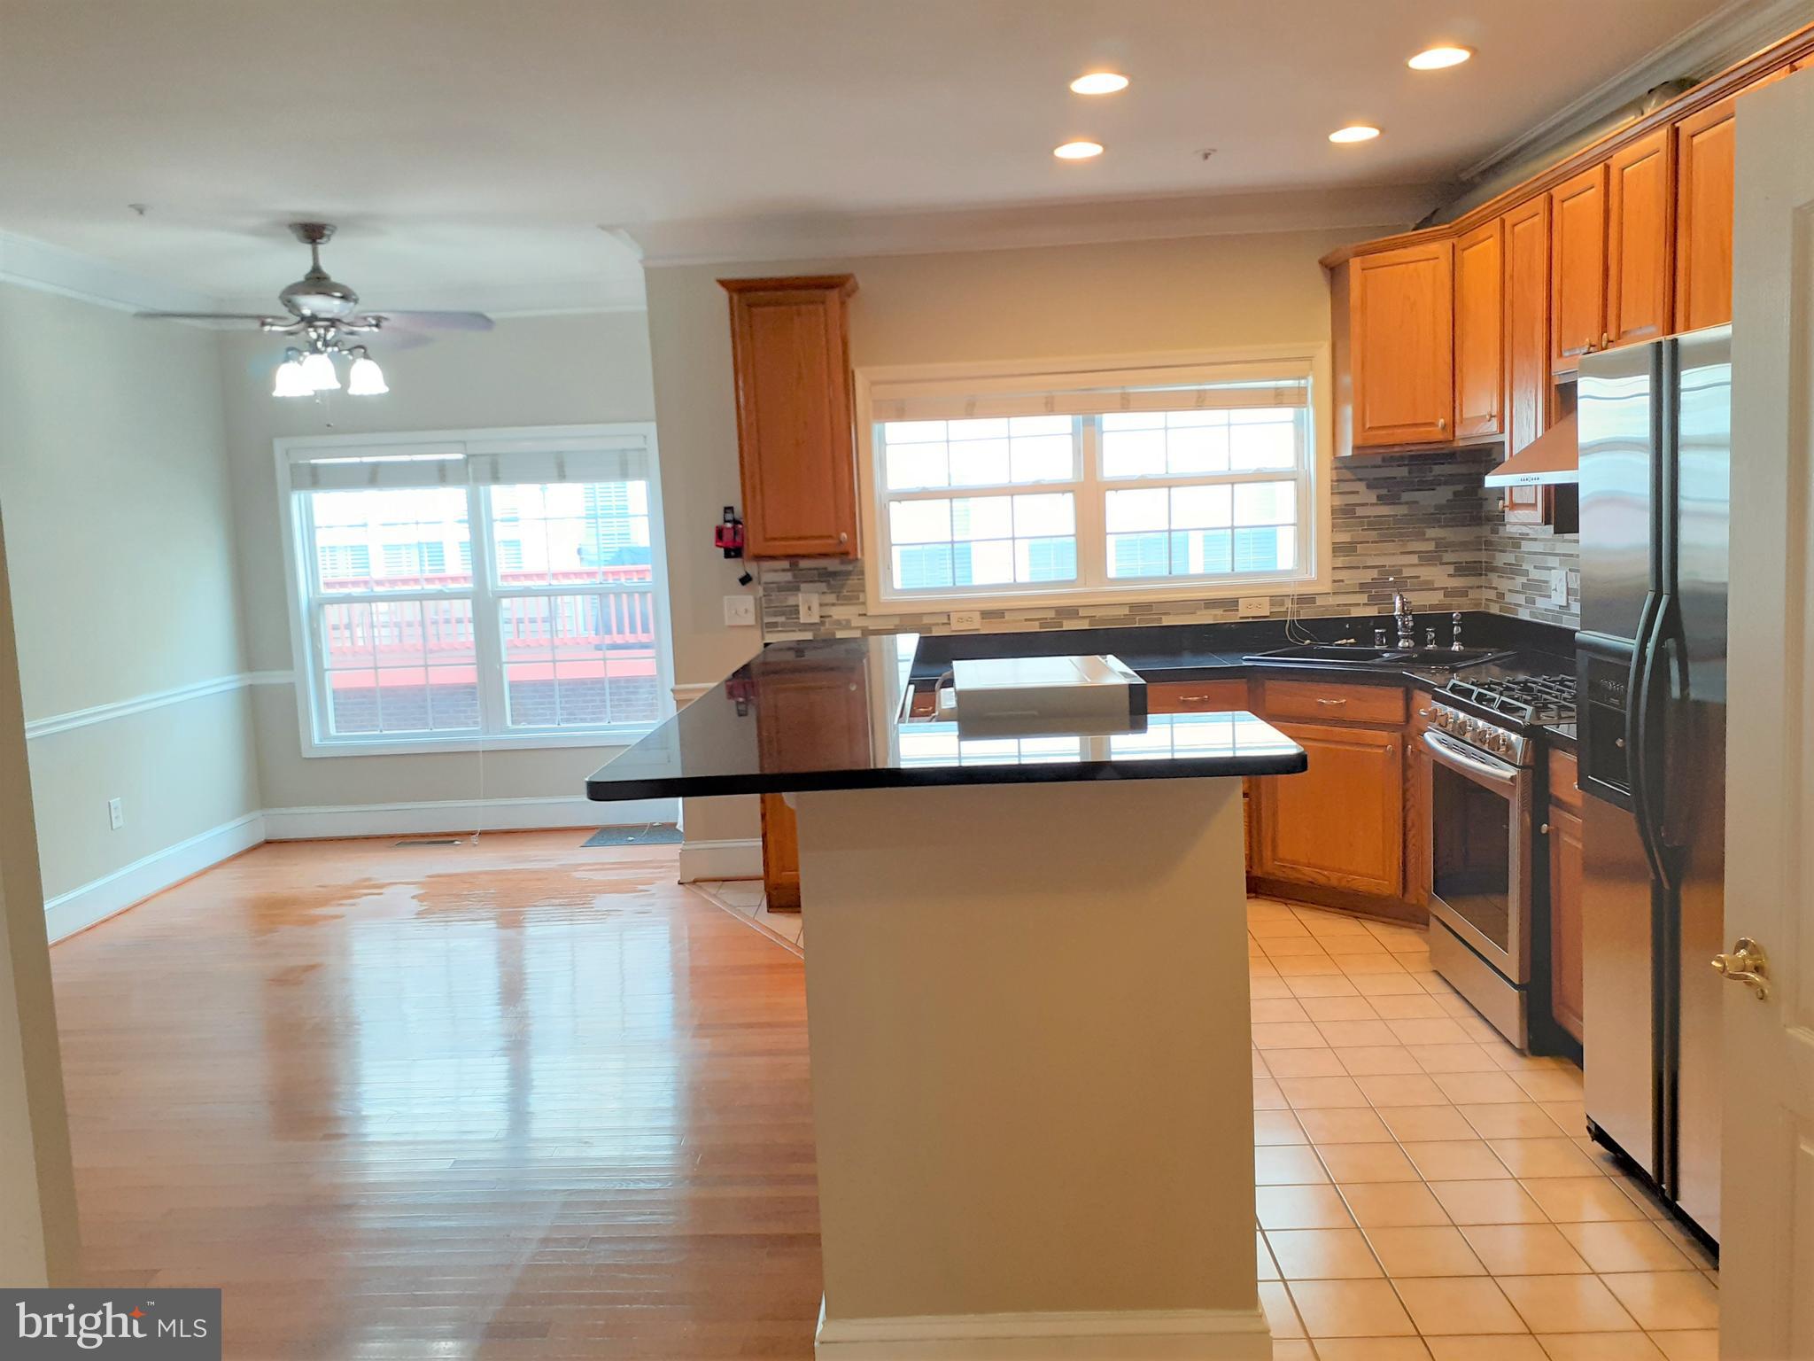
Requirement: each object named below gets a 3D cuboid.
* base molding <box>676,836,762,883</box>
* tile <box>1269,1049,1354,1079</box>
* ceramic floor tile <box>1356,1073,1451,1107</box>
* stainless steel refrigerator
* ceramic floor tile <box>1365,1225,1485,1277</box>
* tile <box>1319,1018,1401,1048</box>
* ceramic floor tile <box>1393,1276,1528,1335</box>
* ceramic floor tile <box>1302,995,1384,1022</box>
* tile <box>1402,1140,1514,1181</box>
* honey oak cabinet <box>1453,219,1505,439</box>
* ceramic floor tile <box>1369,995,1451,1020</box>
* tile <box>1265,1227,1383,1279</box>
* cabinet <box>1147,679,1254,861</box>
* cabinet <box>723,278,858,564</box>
[{"bbox_3d":[-0.752,0.759,5.927,0.410,0.168,0.020,-2,7,2],"label":"base molding"},{"bbox_3d":[1.087,1.050,3.872,0.199,0.010,0.199,-2,6,3],"label":"tile"},{"bbox_3d":[1.301,1.080,3.720,0.200,0.010,0.200,-2,7,2],"label":"ceramic floor tile"},{"bbox_3d":[1.834,0.230,2.746,0.760,1.790,0.890,-2,7,2],"label":"stainless steel refrigerator"},{"bbox_3d":[1.058,1.173,2.898,0.200,0.010,0.200,-2,6,2],"label":"ceramic floor tile"},{"bbox_3d":[1.306,1.025,4.099,0.200,0.010,0.200,-2,6,2],"label":"tile"},{"bbox_3d":[1.040,1.186,2.675,0.199,0.010,0.199,-2,6,3],"label":"ceramic floor tile"},{"bbox_3d":[1.306,0.996,4.267,0.199,0.010,0.199,-2,6,3],"label":"ceramic floor tile"},{"bbox_3d":[1.256,1.101,3.236,0.197,0.010,0.192,-2,7,2],"label":"tile"},{"bbox_3d":[2.198,-1.232,5.039,0.325,0.770,0.480,-2,6,2],"label":"honey oak cabinet"},{"bbox_3d":[1.483,0.972,4.191,0.197,0.010,0.192,-2,7,2],"label":"ceramic floor tile"},{"bbox_3d":[0.856,1.182,2.907,0.200,0.010,0.200,-2,6,2],"label":"tile"},{"bbox_3d":[1.158,0.398,5.796,0.456,0.863,0.611,-2,7,2],"label":"cabinet"},{"bbox_3d":[-0.451,-1.066,5.862,0.480,1.120,0.320,-2,6,3],"label":"cabinet"}]

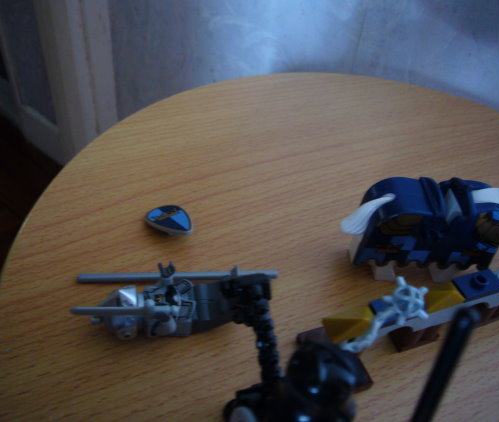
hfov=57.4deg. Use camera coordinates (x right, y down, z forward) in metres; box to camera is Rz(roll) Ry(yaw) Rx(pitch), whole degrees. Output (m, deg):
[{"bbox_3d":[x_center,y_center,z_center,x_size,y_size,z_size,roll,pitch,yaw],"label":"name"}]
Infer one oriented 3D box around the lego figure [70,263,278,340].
[{"bbox_3d":[-0.025,0.027,0.151,0.066,0.015,0.027,1,45,-8],"label":"lego figure"}]

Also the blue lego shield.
[{"bbox_3d":[-0.029,0.005,0.180,0.018,0.006,0.015,32,49,16],"label":"blue lego shield"}]

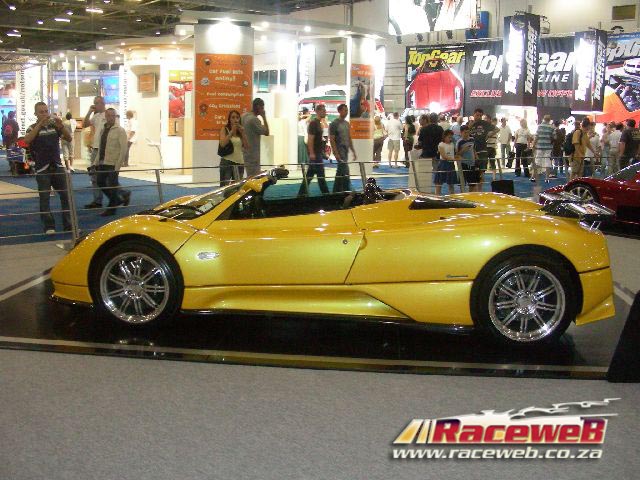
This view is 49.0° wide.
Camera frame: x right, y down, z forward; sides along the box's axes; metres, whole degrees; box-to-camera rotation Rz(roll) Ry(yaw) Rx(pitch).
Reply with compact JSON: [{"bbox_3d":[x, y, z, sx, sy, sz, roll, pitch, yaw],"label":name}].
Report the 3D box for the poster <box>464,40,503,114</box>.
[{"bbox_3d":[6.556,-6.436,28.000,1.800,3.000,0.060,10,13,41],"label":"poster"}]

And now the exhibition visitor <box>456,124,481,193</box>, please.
[{"bbox_3d":[2.729,-1.357,12.999,0.460,1.490,0.300,0,10,-6],"label":"exhibition visitor"}]

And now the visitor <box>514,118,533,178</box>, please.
[{"bbox_3d":[5.879,-2.698,20.397,0.500,1.630,0.320,2,10,6],"label":"visitor"}]

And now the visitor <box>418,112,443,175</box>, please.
[{"bbox_3d":[2.202,-1.667,14.001,0.520,1.730,0.360,-2,11,-18],"label":"visitor"}]

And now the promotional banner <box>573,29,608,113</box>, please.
[{"bbox_3d":[8.664,-5.385,22.588,0.850,2.544,0.800,10,13,43],"label":"promotional banner"}]

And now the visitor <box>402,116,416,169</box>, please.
[{"bbox_3d":[2.928,-3.183,22.857,0.480,1.690,0.380,2,10,6],"label":"visitor"}]

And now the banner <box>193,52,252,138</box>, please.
[{"bbox_3d":[-2.077,-3.104,15.200,1.230,1.900,0.050,0,10,-7],"label":"banner"}]

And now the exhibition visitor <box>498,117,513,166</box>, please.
[{"bbox_3d":[6.298,-3.300,23.856,0.500,1.700,0.360,-1,10,-14],"label":"exhibition visitor"}]

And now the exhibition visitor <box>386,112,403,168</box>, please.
[{"bbox_3d":[2.524,-3.419,23.804,0.520,1.740,0.340,1,10,3],"label":"exhibition visitor"}]

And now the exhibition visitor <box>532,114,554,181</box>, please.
[{"bbox_3d":[6.010,-2.478,18.893,0.540,1.730,0.380,2,10,6],"label":"exhibition visitor"}]

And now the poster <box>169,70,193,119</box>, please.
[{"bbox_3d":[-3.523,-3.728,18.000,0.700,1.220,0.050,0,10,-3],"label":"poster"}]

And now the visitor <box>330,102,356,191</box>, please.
[{"bbox_3d":[0.368,-1.282,11.501,0.450,1.790,0.500,8,13,36],"label":"visitor"}]

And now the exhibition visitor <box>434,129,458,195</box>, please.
[{"bbox_3d":[2.329,-1.317,12.884,0.420,1.370,0.340,-4,11,-27],"label":"exhibition visitor"}]

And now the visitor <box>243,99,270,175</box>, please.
[{"bbox_3d":[-0.949,-1.151,10.502,0.500,1.840,0.420,10,13,40],"label":"visitor"}]

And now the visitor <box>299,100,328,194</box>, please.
[{"bbox_3d":[-0.115,-1.676,13.447,0.600,1.800,0.520,2,10,6],"label":"visitor"}]

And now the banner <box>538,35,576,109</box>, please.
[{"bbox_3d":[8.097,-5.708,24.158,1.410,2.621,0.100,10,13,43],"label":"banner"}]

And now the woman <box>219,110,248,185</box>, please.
[{"bbox_3d":[-1.448,-1.328,11.761,0.500,1.640,0.420,0,10,-8],"label":"woman"}]

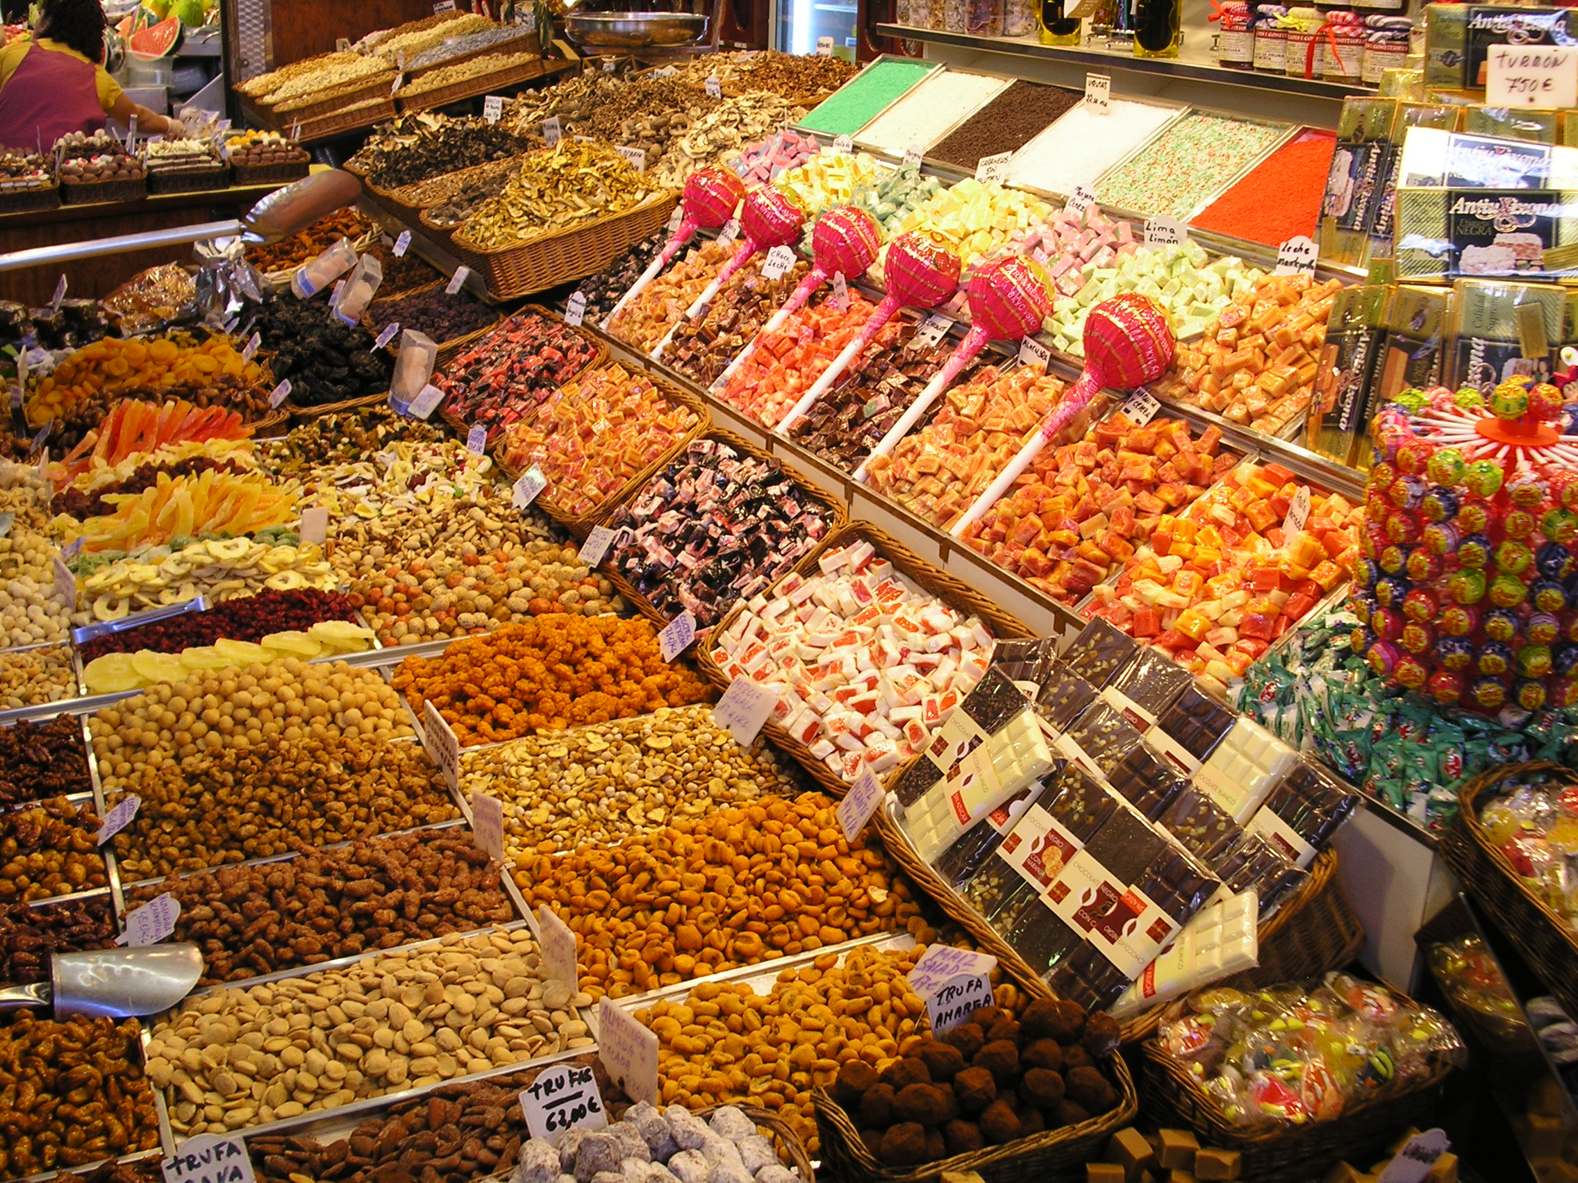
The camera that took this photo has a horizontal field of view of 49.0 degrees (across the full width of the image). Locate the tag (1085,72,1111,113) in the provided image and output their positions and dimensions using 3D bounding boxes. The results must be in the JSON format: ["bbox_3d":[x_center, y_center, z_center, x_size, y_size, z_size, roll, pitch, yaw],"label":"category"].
[{"bbox_3d":[0.458,-0.739,2.568,0.003,0.056,0.056,-12,25,-30],"label":"tag"}]

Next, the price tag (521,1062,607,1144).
[{"bbox_3d":[-0.156,0.359,1.210,0.053,0.058,0.003,-9,-16,-25],"label":"price tag"}]

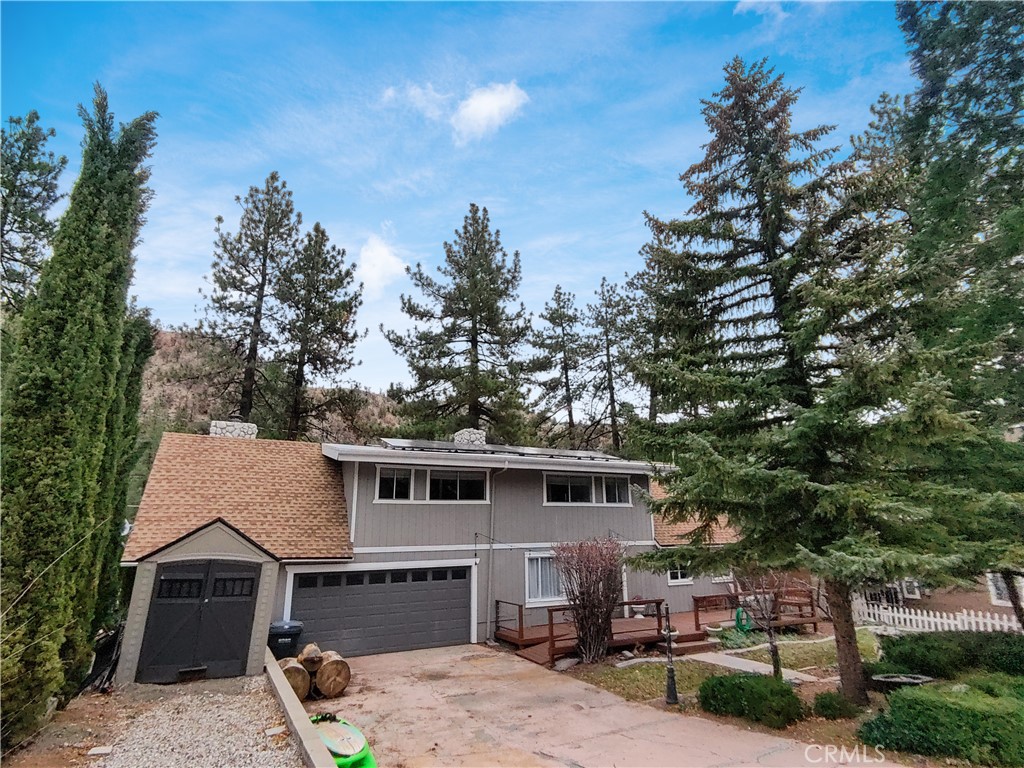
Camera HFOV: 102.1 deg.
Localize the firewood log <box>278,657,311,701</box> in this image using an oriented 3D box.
[{"bbox_3d":[-4.446,5.990,8.361,0.590,0.590,0.460,14,-20,-42],"label":"firewood log"}]

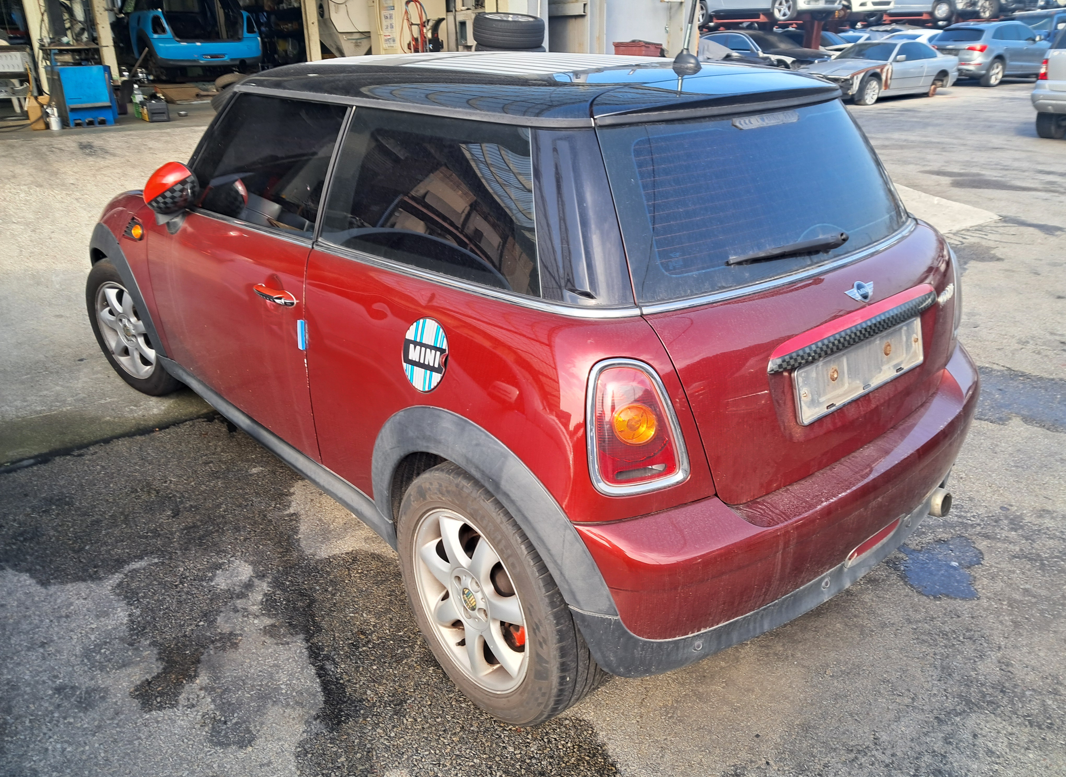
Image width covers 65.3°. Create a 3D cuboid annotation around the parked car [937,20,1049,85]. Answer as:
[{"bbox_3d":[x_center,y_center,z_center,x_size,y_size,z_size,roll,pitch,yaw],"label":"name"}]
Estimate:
[{"bbox_3d":[13.461,-9.832,24.324,4.630,1.650,1.920,-16,28,-32],"label":"parked car"}]

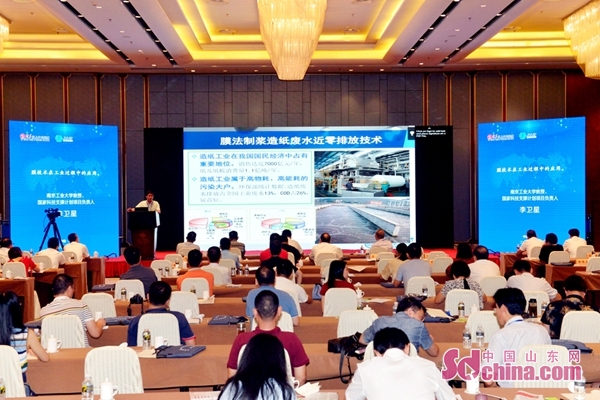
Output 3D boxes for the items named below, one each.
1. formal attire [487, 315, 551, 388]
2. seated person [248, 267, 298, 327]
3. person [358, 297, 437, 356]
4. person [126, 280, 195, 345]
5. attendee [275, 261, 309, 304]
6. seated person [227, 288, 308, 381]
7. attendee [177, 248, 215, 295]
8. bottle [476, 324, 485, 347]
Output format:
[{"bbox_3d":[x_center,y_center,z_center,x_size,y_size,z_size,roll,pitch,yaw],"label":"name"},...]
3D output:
[{"bbox_3d":[1.511,1.112,6.020,0.470,0.640,0.440,0,0,-17],"label":"formal attire"},{"bbox_3d":[-0.246,1.258,7.750,0.500,1.320,0.800,0,0,1],"label":"seated person"},{"bbox_3d":[0.712,1.316,6.200,0.570,1.200,0.880,0,0,7],"label":"person"},{"bbox_3d":[-1.191,1.266,7.400,0.540,1.200,0.800,0,0,4],"label":"person"},{"bbox_3d":[-0.133,1.246,9.250,0.500,1.220,0.800,0,0,4],"label":"attendee"},{"bbox_3d":[-0.231,1.300,6.350,0.580,1.280,0.750,0,0,0],"label":"seated person"},{"bbox_3d":[-1.284,1.235,10.650,0.480,1.250,0.800,0,0,3],"label":"attendee"},{"bbox_3d":[1.375,1.037,6.600,0.062,0.170,0.062,0,0,0],"label":"bottle"}]

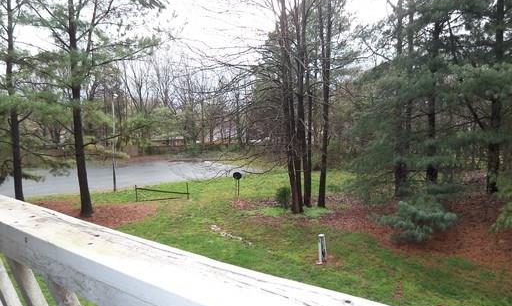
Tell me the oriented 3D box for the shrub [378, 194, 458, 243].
[{"bbox_3d":[5.997,2.338,12.584,2.600,1.380,2.100,2,4,26],"label":"shrub"}]

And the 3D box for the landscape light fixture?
[{"bbox_3d":[1.957,2.843,10.088,0.220,0.920,0.220,1,4,11],"label":"landscape light fixture"}]

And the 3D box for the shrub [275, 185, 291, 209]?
[{"bbox_3d":[1.373,2.218,17.384,0.800,1.150,0.800,0,4,5],"label":"shrub"}]

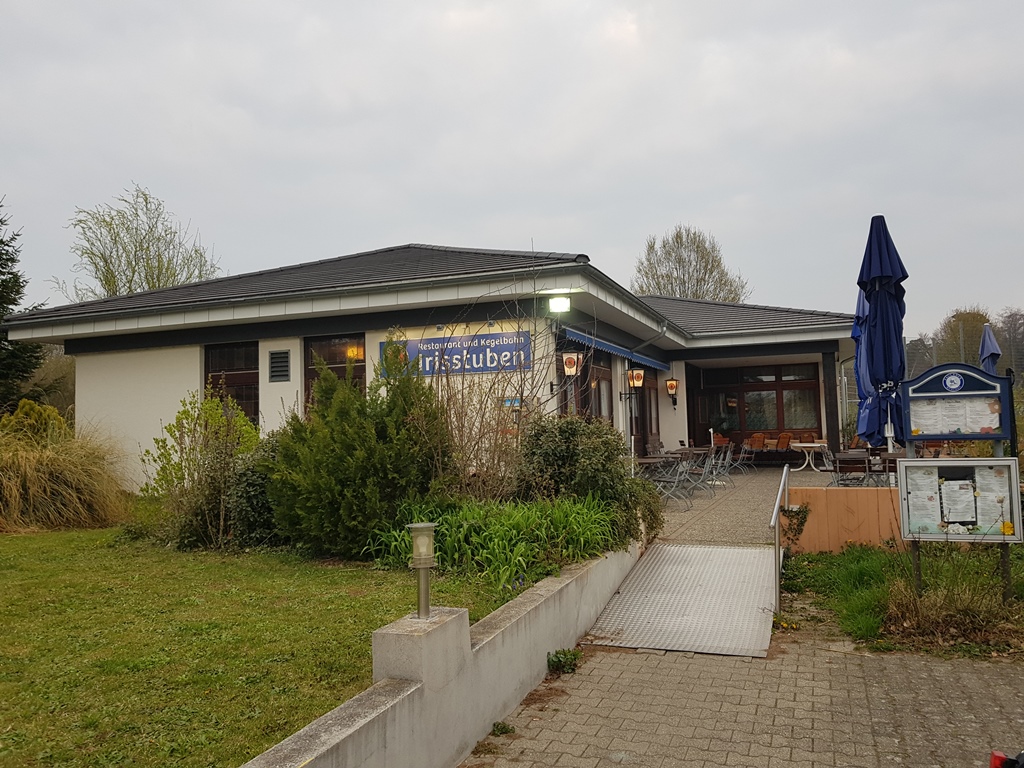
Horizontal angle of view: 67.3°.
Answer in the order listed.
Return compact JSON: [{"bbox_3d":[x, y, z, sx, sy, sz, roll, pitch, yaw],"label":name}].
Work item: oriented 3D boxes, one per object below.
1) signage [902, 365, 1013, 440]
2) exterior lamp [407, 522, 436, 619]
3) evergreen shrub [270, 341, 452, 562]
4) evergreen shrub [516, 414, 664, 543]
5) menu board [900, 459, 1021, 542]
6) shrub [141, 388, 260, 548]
[{"bbox_3d":[3.374,0.133,5.840,0.700,0.585,0.080,-3,-4,24],"label":"signage"},{"bbox_3d":[-0.438,0.924,3.800,0.155,0.455,0.155,-1,-4,0],"label":"exterior lamp"},{"bbox_3d":[-1.605,0.643,8.150,1.875,2.182,1.750,0,-4,-11],"label":"evergreen shrub"},{"bbox_3d":[0.949,1.075,9.300,1.745,1.409,1.600,-1,-4,6],"label":"evergreen shrub"},{"bbox_3d":[3.392,0.880,5.830,0.790,0.615,0.070,-3,-4,22],"label":"menu board"},{"bbox_3d":[-3.544,0.926,8.750,1.240,1.747,1.250,0,-4,-22],"label":"shrub"}]

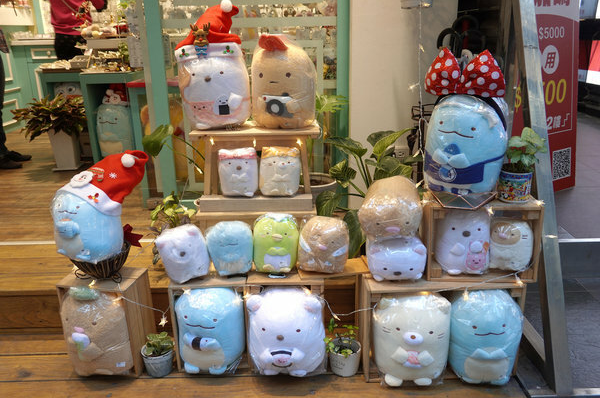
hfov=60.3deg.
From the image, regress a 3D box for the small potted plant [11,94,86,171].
[{"bbox_3d":[-1.748,-0.480,3.754,0.504,0.515,0.448,-1,18,0],"label":"small potted plant"}]

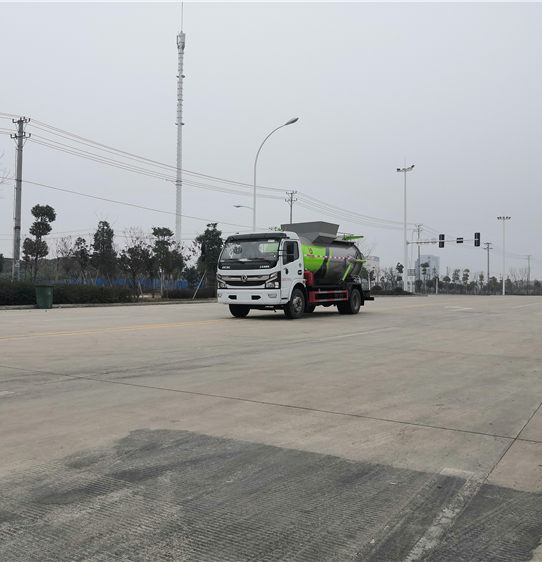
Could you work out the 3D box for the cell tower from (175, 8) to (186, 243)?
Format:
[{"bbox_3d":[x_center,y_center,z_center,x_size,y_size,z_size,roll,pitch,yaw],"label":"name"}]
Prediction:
[{"bbox_3d":[-14.665,-21.052,95.280,1.700,46.650,1.700,0,-1,32],"label":"cell tower"}]

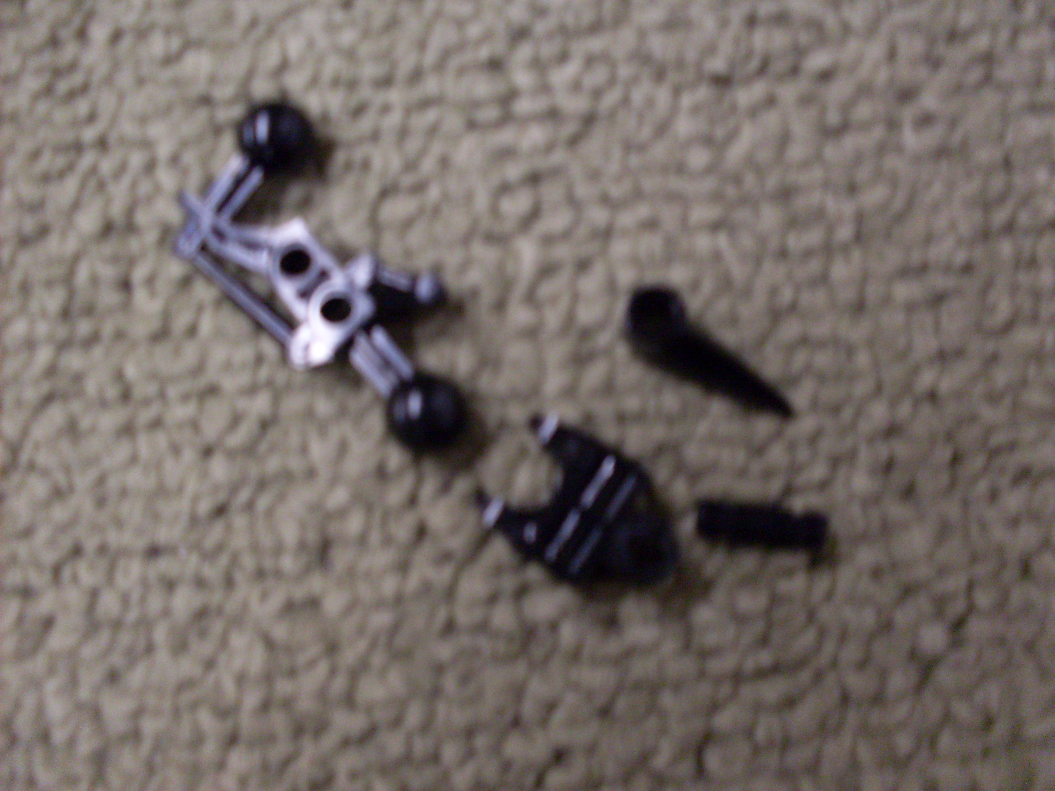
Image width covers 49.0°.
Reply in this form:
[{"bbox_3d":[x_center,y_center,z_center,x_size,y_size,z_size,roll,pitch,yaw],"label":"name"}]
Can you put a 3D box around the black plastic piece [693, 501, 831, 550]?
[{"bbox_3d":[0.030,0.016,0.146,0.016,0.005,0.005,6,82,1],"label":"black plastic piece"}]

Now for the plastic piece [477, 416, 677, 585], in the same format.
[{"bbox_3d":[0.007,0.014,0.143,0.025,0.011,0.017,32,83,4],"label":"plastic piece"}]

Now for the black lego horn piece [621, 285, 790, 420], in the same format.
[{"bbox_3d":[0.023,-0.004,0.146,0.025,0.010,0.008,37,84,5],"label":"black lego horn piece"}]

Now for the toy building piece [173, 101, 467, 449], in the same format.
[{"bbox_3d":[-0.024,-0.015,0.146,0.024,0.013,0.050,-43,84,-5],"label":"toy building piece"}]

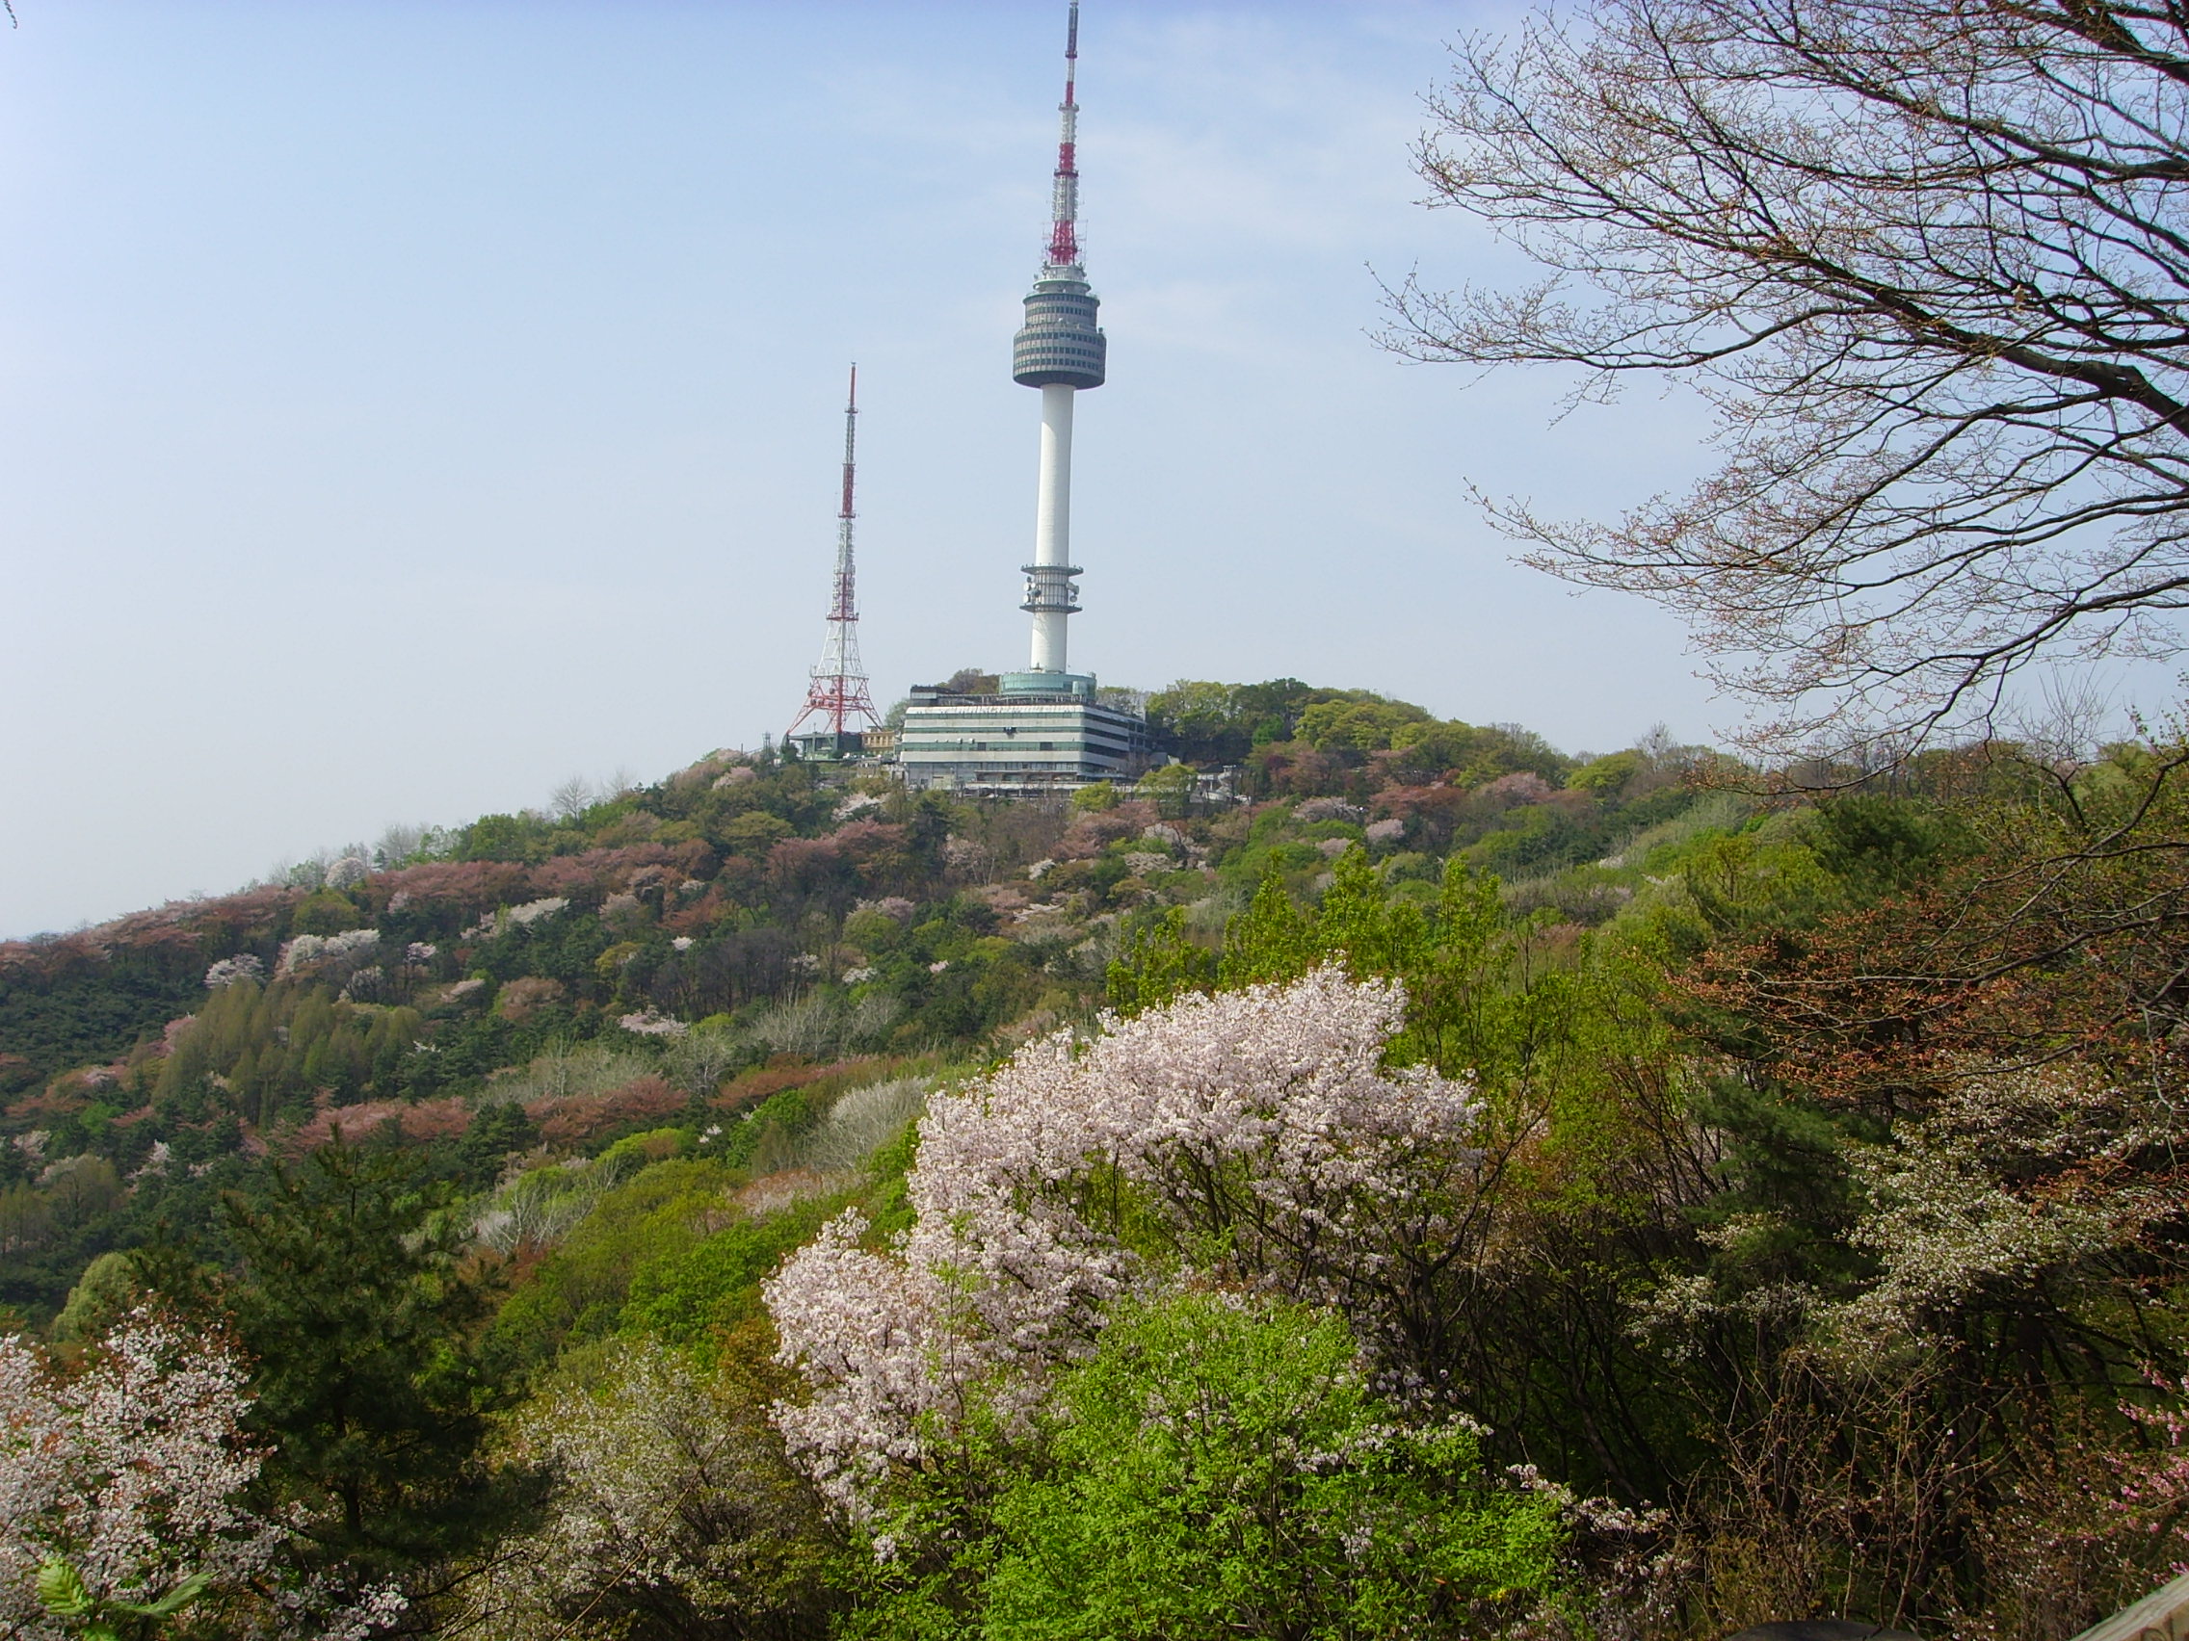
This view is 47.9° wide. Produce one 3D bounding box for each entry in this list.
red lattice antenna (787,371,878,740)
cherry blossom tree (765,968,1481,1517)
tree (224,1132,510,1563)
[{"bbox_3d":[-64.260,-69.450,640.000,18.000,97.500,18.000,4,-3,-41],"label":"red lattice antenna"},{"bbox_3d":[0.290,4.540,25.600,7.200,6.100,6.200,2,-2,0],"label":"cherry blossom tree"},{"bbox_3d":[-8.520,6.490,29.000,3.600,5.700,3.500,3,-3,-16],"label":"tree"}]

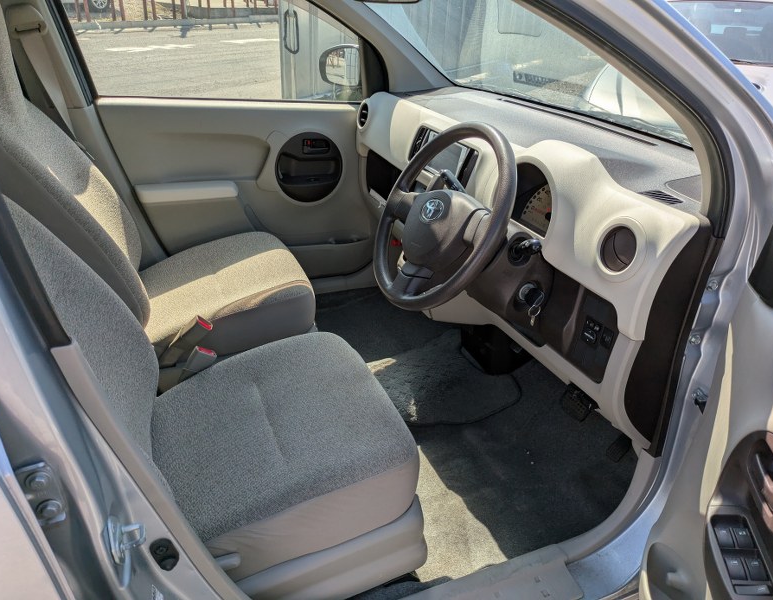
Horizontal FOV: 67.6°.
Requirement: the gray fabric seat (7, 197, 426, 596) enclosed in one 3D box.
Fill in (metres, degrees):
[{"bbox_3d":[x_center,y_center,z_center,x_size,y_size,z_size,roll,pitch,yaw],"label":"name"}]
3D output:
[{"bbox_3d":[-0.404,0.059,0.959,0.870,1.030,0.510,-10,30,-21],"label":"gray fabric seat"}]

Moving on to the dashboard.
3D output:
[{"bbox_3d":[0.306,-0.246,1.552,0.500,0.535,1.380,-10,30,-21],"label":"dashboard"}]

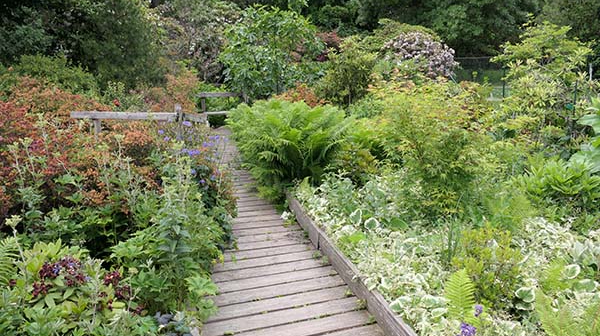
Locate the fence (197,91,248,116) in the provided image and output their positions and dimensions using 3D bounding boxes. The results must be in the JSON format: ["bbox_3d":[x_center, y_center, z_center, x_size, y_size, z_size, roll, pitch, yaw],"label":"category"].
[{"bbox_3d":[-1.726,-1.299,10.472,1.160,0.820,0.120,-1,13,0],"label":"fence"}]

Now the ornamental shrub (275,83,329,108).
[{"bbox_3d":[0.031,-1.098,8.371,0.960,0.810,0.950,-1,13,0],"label":"ornamental shrub"}]

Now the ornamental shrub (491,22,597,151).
[{"bbox_3d":[3.603,-1.208,6.925,1.460,1.840,1.350,-1,13,0],"label":"ornamental shrub"}]

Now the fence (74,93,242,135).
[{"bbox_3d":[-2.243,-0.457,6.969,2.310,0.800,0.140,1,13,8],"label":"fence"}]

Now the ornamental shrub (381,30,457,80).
[{"bbox_3d":[3.111,-2.679,12.226,1.890,1.810,2.000,-1,13,0],"label":"ornamental shrub"}]

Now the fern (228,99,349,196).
[{"bbox_3d":[-0.141,-0.290,5.683,1.360,1.080,1.250,-1,13,0],"label":"fern"}]

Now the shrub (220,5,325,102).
[{"bbox_3d":[-0.586,-2.151,9.764,1.970,2.350,1.900,-1,13,0],"label":"shrub"}]

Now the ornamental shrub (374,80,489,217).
[{"bbox_3d":[1.259,-0.210,4.476,1.020,1.250,1.000,-1,13,0],"label":"ornamental shrub"}]

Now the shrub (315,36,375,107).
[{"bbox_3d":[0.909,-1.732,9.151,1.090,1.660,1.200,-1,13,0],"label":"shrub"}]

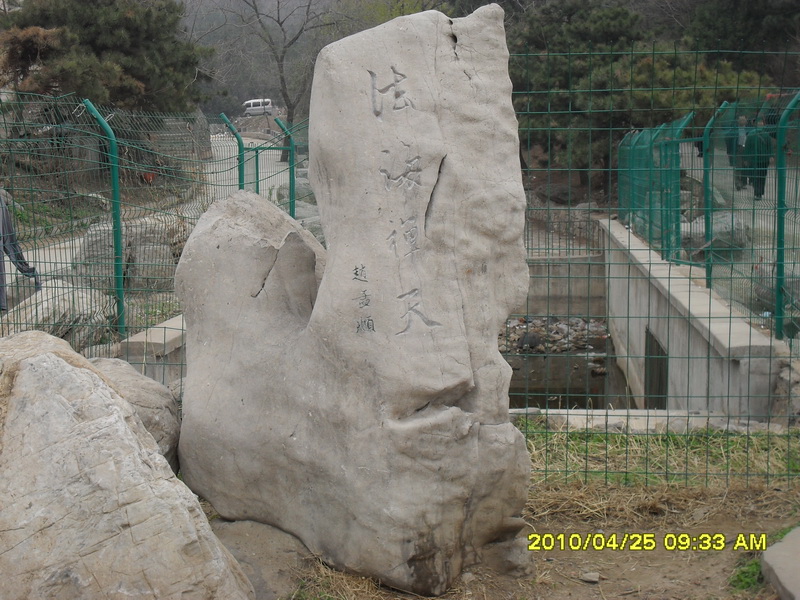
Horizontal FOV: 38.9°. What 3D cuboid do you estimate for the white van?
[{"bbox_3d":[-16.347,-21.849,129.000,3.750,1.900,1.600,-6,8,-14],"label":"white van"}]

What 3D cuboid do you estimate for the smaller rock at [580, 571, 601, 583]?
[{"bbox_3d":[0.626,0.908,3.720,0.064,0.025,0.048,-1,6,0],"label":"smaller rock"}]

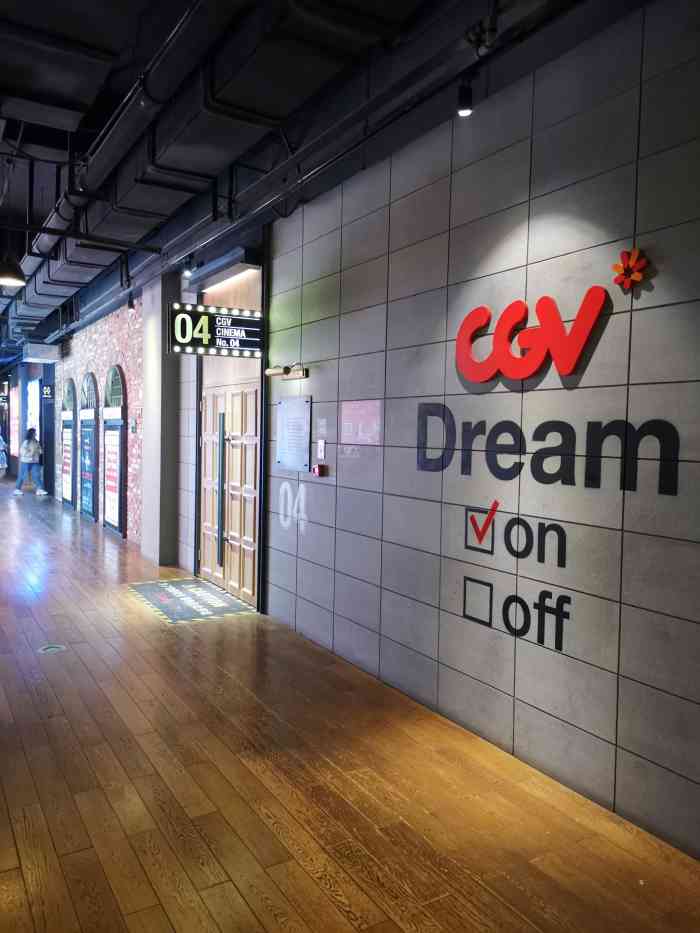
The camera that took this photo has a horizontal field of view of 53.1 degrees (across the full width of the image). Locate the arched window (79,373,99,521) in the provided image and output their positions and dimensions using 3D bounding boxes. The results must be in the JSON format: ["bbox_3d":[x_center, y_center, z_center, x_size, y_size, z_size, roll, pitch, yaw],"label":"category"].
[{"bbox_3d":[-4.534,-0.359,12.179,0.100,2.500,1.360,-1,3,-31],"label":"arched window"}]

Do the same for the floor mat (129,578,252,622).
[{"bbox_3d":[-1.499,1.227,6.543,0.750,0.010,1.530,-1,3,-31],"label":"floor mat"}]

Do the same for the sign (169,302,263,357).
[{"bbox_3d":[-1.086,-1.094,5.749,0.800,0.390,0.100,-1,3,-31],"label":"sign"}]

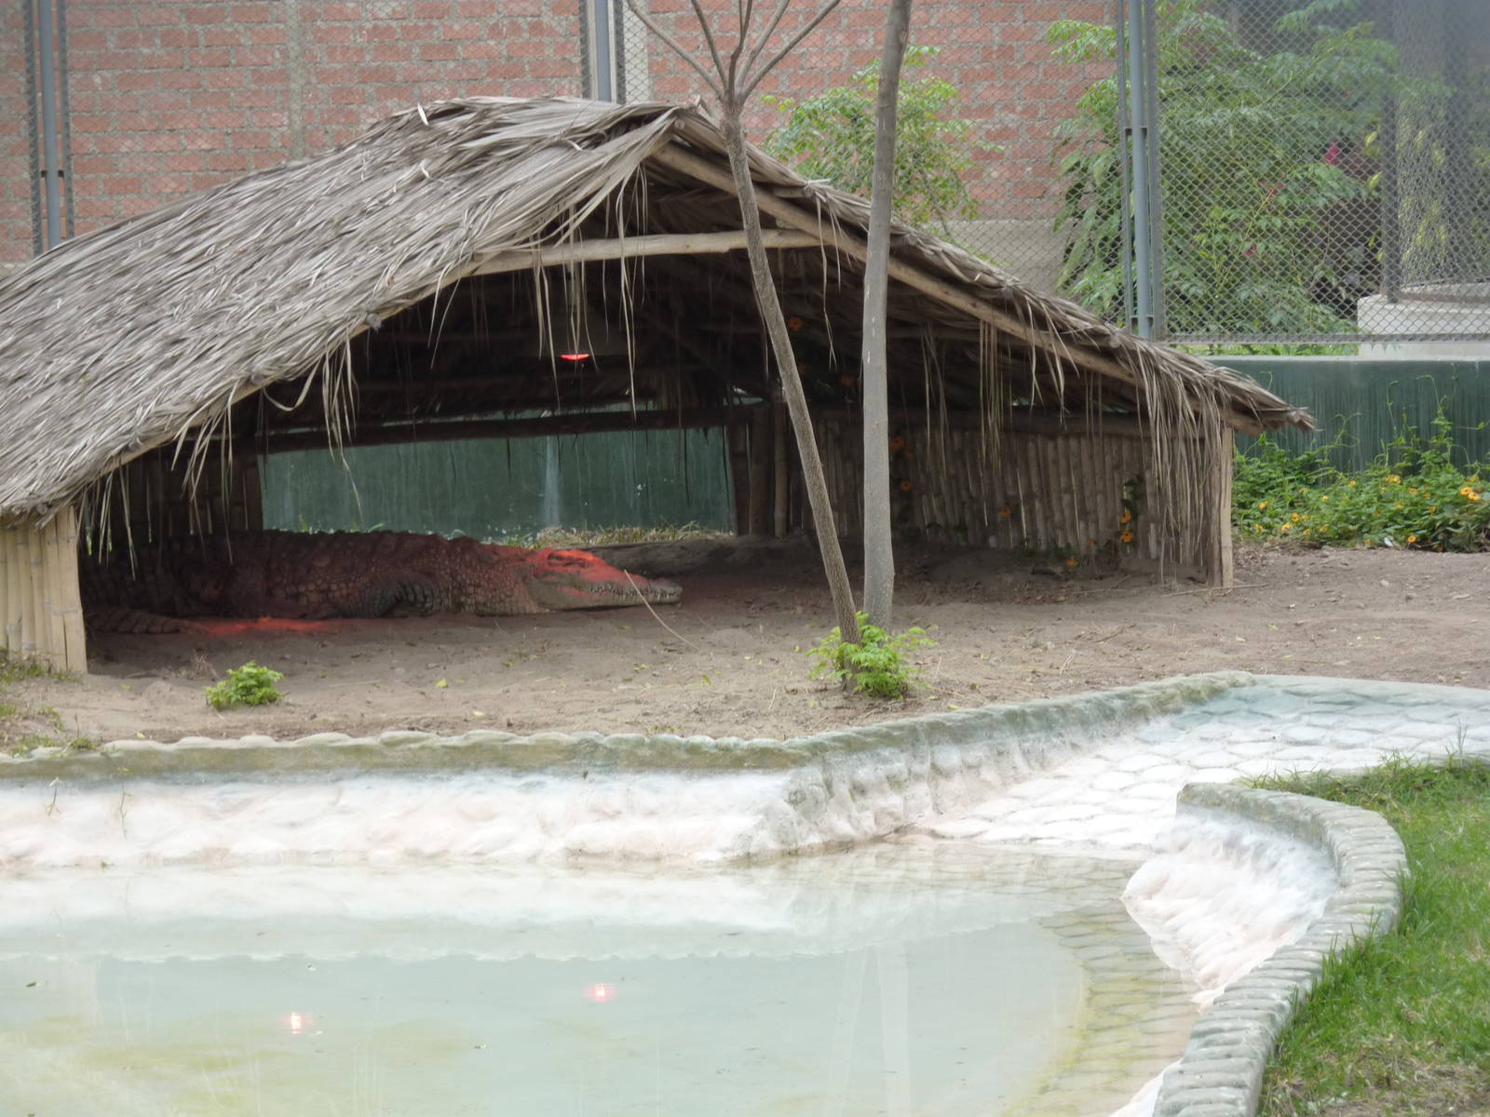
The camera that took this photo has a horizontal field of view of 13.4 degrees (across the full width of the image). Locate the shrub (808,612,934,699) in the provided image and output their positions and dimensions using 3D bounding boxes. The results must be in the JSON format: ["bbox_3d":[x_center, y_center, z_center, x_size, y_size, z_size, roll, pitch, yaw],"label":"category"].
[{"bbox_3d":[0.429,0.330,21.500,0.420,0.270,0.380,-2,3,0],"label":"shrub"}]

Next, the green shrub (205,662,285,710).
[{"bbox_3d":[-1.738,0.443,22.000,0.270,0.155,0.240,-2,3,0],"label":"green shrub"}]

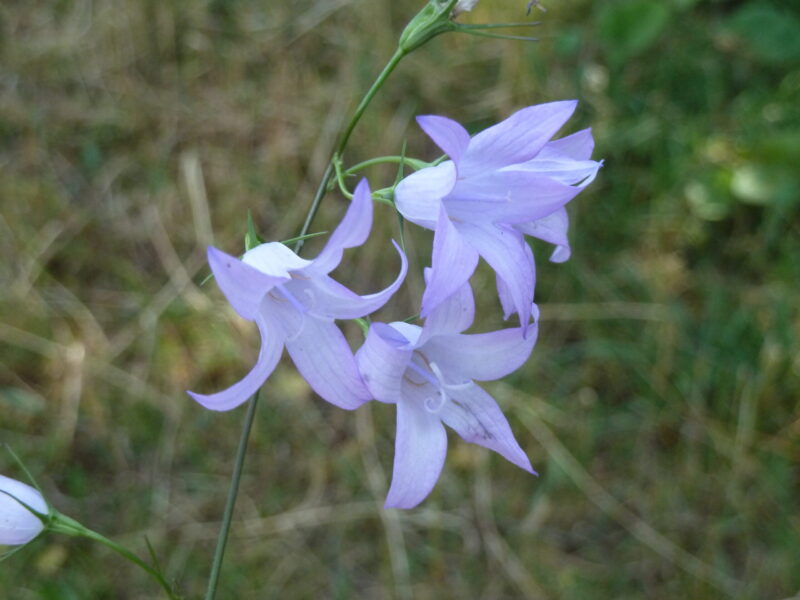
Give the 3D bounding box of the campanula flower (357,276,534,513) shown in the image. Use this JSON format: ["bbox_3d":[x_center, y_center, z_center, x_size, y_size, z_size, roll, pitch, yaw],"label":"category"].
[{"bbox_3d":[0.006,0.014,0.200,0.034,0.037,0.025,-15,24,-19],"label":"campanula flower"}]

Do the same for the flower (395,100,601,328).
[{"bbox_3d":[0.014,-0.013,0.200,0.028,0.037,0.036,6,33,40],"label":"flower"}]

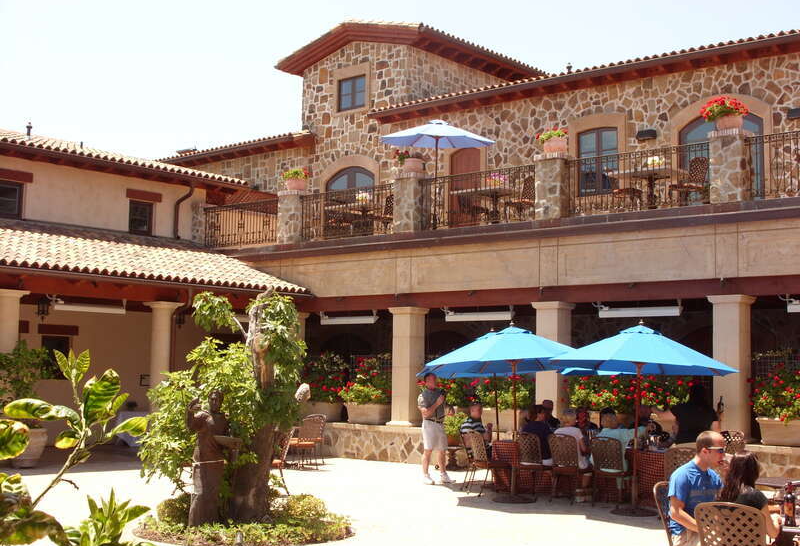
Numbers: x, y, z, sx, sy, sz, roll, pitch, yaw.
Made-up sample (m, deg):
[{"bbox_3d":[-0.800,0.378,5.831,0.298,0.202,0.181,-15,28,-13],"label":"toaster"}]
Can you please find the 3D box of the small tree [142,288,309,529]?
[{"bbox_3d":[-1.961,1.510,14.300,1.720,2.500,1.500,1,-5,0],"label":"small tree"}]

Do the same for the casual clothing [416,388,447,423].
[{"bbox_3d":[0.508,2.120,20.868,0.500,0.550,0.320,3,-5,-24],"label":"casual clothing"}]

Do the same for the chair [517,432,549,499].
[{"bbox_3d":[1.880,2.749,18.500,0.500,0.940,0.600,-3,-6,42],"label":"chair"}]

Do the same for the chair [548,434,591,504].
[{"bbox_3d":[2.357,2.695,17.868,0.480,0.950,0.570,-4,-6,45],"label":"chair"}]

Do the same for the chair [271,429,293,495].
[{"bbox_3d":[-1.784,2.687,18.400,0.620,0.940,0.520,2,-5,-10],"label":"chair"}]

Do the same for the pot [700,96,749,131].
[{"bbox_3d":[5.243,-2.553,21.010,0.740,0.600,0.680,1,-5,0],"label":"pot"}]

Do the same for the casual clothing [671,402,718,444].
[{"bbox_3d":[4.096,2.121,18.000,0.580,0.620,0.350,2,-5,-18],"label":"casual clothing"}]

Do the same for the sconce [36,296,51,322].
[{"bbox_3d":[-7.382,0.733,26.800,0.280,0.540,0.280,-4,-6,43],"label":"sconce"}]

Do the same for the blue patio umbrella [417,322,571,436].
[{"bbox_3d":[1.577,1.936,18.300,2.450,2.500,2.450,1,-5,0],"label":"blue patio umbrella"}]

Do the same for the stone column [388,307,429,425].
[{"bbox_3d":[0.153,1.895,26.400,0.600,2.400,0.600,-3,-6,42],"label":"stone column"}]

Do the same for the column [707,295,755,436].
[{"bbox_3d":[5.274,1.538,20.605,0.560,2.340,0.560,-4,-6,45],"label":"column"}]

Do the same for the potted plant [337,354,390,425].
[{"bbox_3d":[-0.618,2.434,27.100,1.250,1.400,0.900,-3,-6,42],"label":"potted plant"}]

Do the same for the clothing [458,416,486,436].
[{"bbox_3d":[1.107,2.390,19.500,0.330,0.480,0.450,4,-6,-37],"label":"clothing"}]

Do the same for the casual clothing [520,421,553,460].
[{"bbox_3d":[1.972,2.416,18.700,0.470,0.580,0.330,-3,-6,42],"label":"casual clothing"}]

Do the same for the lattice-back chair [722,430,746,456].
[{"bbox_3d":[4.883,2.859,19.442,0.500,0.950,0.600,-4,-6,45],"label":"lattice-back chair"}]

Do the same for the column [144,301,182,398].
[{"bbox_3d":[-4.554,2.103,25.112,0.540,3.060,0.540,-4,-6,45],"label":"column"}]

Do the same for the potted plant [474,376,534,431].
[{"bbox_3d":[2.006,2.307,23.799,1.280,1.220,0.580,-4,-6,45],"label":"potted plant"}]

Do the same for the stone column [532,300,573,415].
[{"bbox_3d":[2.747,1.700,23.093,0.560,2.340,0.560,-4,-6,45],"label":"stone column"}]

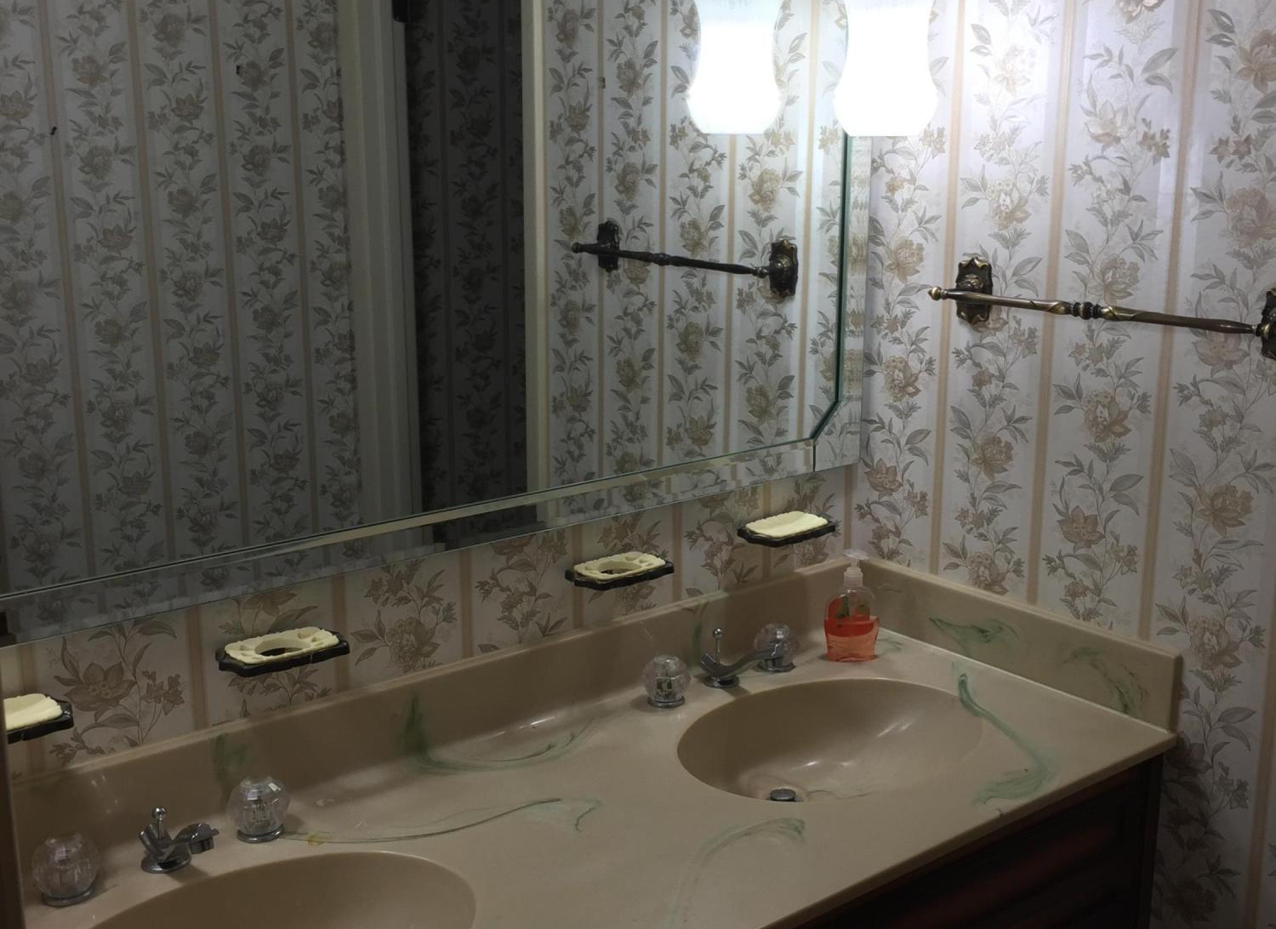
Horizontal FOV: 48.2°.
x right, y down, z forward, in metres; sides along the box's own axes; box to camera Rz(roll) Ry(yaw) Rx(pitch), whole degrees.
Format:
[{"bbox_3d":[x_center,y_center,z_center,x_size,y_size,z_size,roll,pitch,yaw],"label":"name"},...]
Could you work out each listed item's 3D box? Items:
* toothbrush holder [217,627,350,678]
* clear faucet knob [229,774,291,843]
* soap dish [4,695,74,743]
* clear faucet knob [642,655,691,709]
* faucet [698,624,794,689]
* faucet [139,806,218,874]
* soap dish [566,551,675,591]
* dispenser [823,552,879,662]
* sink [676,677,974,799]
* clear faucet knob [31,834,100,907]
[{"bbox_3d":[-0.393,0.207,1.589,0.137,0.022,0.070,-11,17,-37],"label":"toothbrush holder"},{"bbox_3d":[-0.411,0.369,1.547,0.065,0.068,0.065,0,13,0],"label":"clear faucet knob"},{"bbox_3d":[-0.635,0.255,1.406,0.136,0.022,0.070,-11,17,-37],"label":"soap dish"},{"bbox_3d":[0.037,0.284,1.896,0.063,0.067,0.063,0,13,0],"label":"clear faucet knob"},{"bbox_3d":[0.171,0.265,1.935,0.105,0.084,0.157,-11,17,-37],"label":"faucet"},{"bbox_3d":[-0.475,0.390,1.476,0.053,0.086,0.164,-11,17,-38],"label":"faucet"},{"bbox_3d":[-0.018,0.136,1.876,0.137,0.022,0.070,-11,17,-37],"label":"soap dish"},{"bbox_3d":[0.307,0.197,2.039,0.080,0.166,0.050,-1,13,-3],"label":"dispenser"},{"bbox_3d":[0.245,0.406,1.815,0.425,0.135,0.329,-11,17,-37],"label":"sink"},{"bbox_3d":[-0.572,0.400,1.424,0.063,0.067,0.063,-11,17,-37],"label":"clear faucet knob"}]

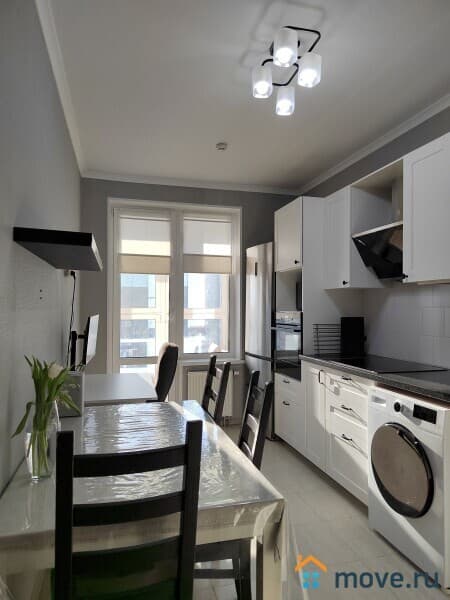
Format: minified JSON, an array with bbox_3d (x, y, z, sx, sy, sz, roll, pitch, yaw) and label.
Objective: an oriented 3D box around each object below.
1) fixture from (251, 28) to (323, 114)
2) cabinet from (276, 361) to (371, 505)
[{"bbox_3d":[0.326,-1.263,2.185,0.320,0.250,0.570,0,-1,-15],"label":"fixture"},{"bbox_3d":[0.992,0.908,3.278,0.600,0.820,1.560,0,-1,-15],"label":"cabinet"}]

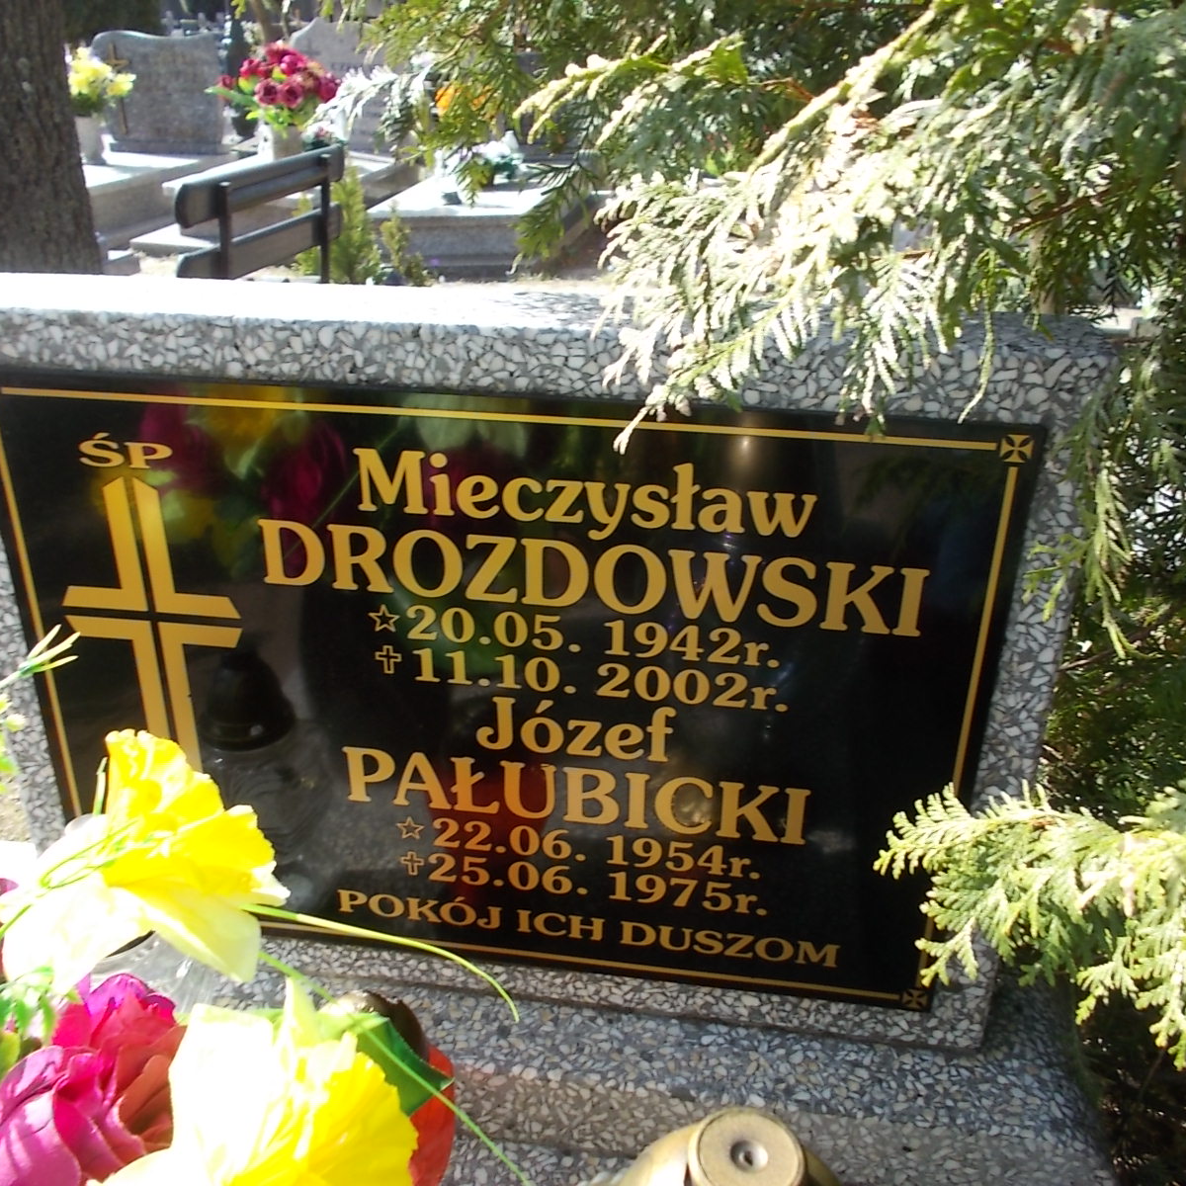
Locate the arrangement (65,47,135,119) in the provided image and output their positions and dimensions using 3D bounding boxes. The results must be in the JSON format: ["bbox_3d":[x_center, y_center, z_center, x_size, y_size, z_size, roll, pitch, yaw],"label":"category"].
[{"bbox_3d":[-2.906,-2.965,6.925,0.460,0.390,0.420,4,26,6],"label":"arrangement"}]

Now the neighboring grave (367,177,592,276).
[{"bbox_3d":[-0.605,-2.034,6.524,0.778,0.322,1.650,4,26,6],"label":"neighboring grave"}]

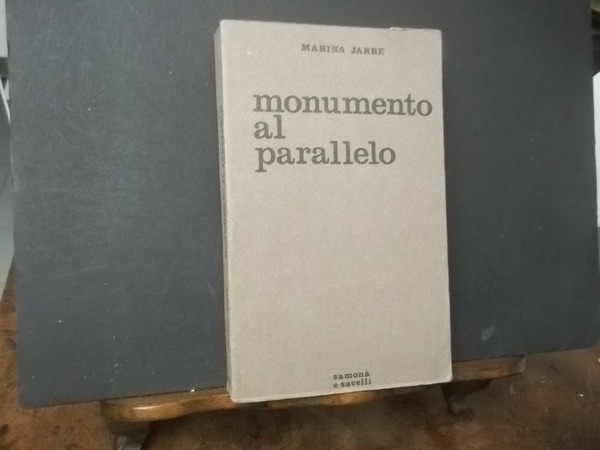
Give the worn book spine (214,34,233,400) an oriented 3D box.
[{"bbox_3d":[-0.038,-0.007,0.305,0.011,0.201,0.024,-2,0,-13],"label":"worn book spine"}]

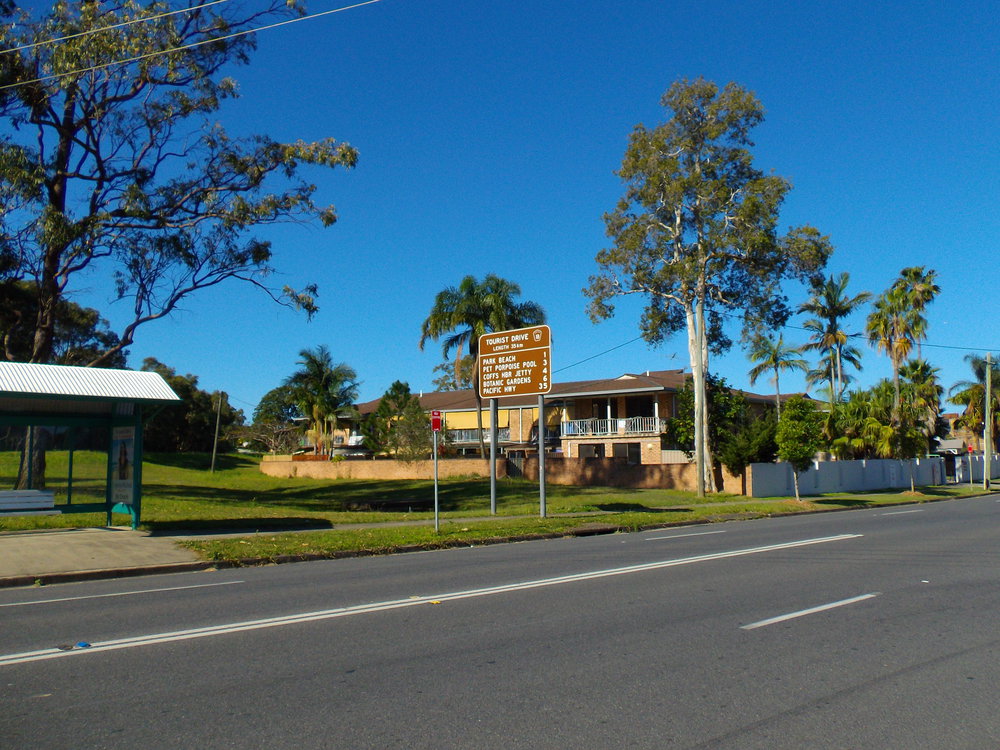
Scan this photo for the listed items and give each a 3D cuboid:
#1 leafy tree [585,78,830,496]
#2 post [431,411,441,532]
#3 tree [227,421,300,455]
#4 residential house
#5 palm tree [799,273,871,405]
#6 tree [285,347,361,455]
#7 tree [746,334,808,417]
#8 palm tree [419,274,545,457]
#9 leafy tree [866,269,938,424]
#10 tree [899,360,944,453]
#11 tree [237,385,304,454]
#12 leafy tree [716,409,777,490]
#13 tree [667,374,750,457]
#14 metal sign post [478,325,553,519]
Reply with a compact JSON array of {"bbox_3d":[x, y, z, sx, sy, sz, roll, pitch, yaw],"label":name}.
[{"bbox_3d":[9.147,-4.140,35.701,10.490,18.800,9.960,-2,-7,15],"label":"leafy tree"},{"bbox_3d":[-1.396,2.112,17.700,0.225,2.680,0.090,-3,-6,30],"label":"post"},{"bbox_3d":[-22.176,5.996,75.839,6.660,3.460,6.660,1,-7,-16],"label":"tree"},{"bbox_3d":[3.841,4.660,65.027,15.000,7.600,34.000,5,-9,-42],"label":"residential house"},{"bbox_3d":[21.145,0.024,50.809,4.190,13.200,4.190,-3,-7,23],"label":"palm tree"},{"bbox_3d":[-13.240,2.225,60.000,5.415,8.530,5.144,0,-5,0],"label":"tree"},{"bbox_3d":[16.415,1.939,47.573,3.460,8.750,3.460,-3,-7,19],"label":"tree"},{"bbox_3d":[-1.246,-0.303,54.500,8.220,12.801,8.000,0,-5,0],"label":"palm tree"},{"bbox_3d":[24.647,-0.057,49.304,3.930,13.150,3.930,-4,-7,27],"label":"leafy tree"},{"bbox_3d":[26.164,2.773,49.982,2.410,7.650,2.410,-4,-7,27],"label":"tree"},{"bbox_3d":[-19.377,3.867,68.000,5.716,6.137,5.431,0,-5,0],"label":"tree"},{"bbox_3d":[10.666,3.288,35.000,2.553,3.591,2.600,0,-5,0],"label":"leafy tree"},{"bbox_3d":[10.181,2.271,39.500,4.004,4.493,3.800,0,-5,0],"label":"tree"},{"bbox_3d":[0.397,1.311,22.158,0.180,5.048,2.871,4,-7,-41],"label":"metal sign post"}]

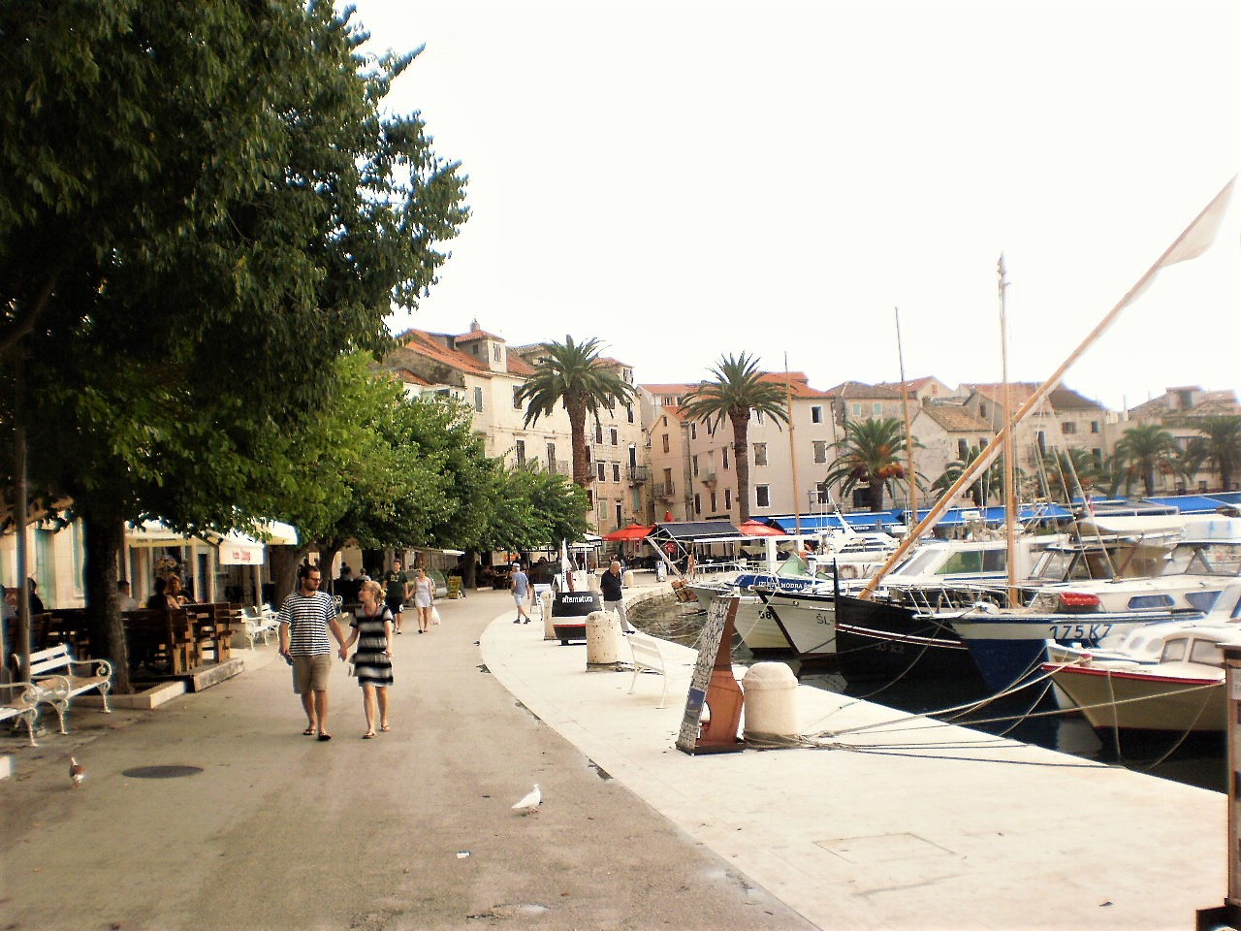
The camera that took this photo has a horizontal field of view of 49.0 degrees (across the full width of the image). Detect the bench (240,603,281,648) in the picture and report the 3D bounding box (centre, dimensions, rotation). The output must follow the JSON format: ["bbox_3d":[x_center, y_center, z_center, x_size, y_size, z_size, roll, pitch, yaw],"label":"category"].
[{"bbox_3d":[-7.974,3.550,29.600,0.650,0.820,1.700,-3,-4,-7],"label":"bench"}]

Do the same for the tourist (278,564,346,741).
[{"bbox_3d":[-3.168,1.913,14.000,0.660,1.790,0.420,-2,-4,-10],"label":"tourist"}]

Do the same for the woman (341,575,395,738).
[{"bbox_3d":[-2.614,2.002,14.100,0.530,1.630,0.400,-3,-4,-6],"label":"woman"}]

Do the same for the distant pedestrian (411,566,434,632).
[{"bbox_3d":[-4.762,3.252,32.800,0.530,1.570,0.380,-2,-4,-9],"label":"distant pedestrian"}]

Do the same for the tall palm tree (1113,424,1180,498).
[{"bbox_3d":[49.508,1.595,128.328,6.600,10.600,6.600,-3,-4,0],"label":"tall palm tree"}]

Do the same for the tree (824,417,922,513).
[{"bbox_3d":[18.214,1.732,96.028,6.900,9.330,6.900,-4,-4,0],"label":"tree"}]

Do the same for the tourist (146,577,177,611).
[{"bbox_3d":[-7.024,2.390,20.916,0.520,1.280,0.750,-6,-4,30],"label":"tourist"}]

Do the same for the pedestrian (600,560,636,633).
[{"bbox_3d":[-0.049,3.080,31.665,0.650,1.730,0.580,-6,-5,31],"label":"pedestrian"}]

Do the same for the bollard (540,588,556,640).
[{"bbox_3d":[-1.554,3.244,29.500,0.300,1.080,0.300,-3,-4,0],"label":"bollard"}]

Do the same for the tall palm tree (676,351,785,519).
[{"bbox_3d":[8.431,-0.239,94.197,7.400,14.610,7.400,-4,-4,0],"label":"tall palm tree"}]

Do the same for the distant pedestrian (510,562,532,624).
[{"bbox_3d":[-2.829,3.706,39.452,0.550,1.750,0.600,0,-5,-45],"label":"distant pedestrian"}]

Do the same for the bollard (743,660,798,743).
[{"bbox_3d":[1.468,2.318,13.350,0.550,0.790,0.550,-3,-4,0],"label":"bollard"}]

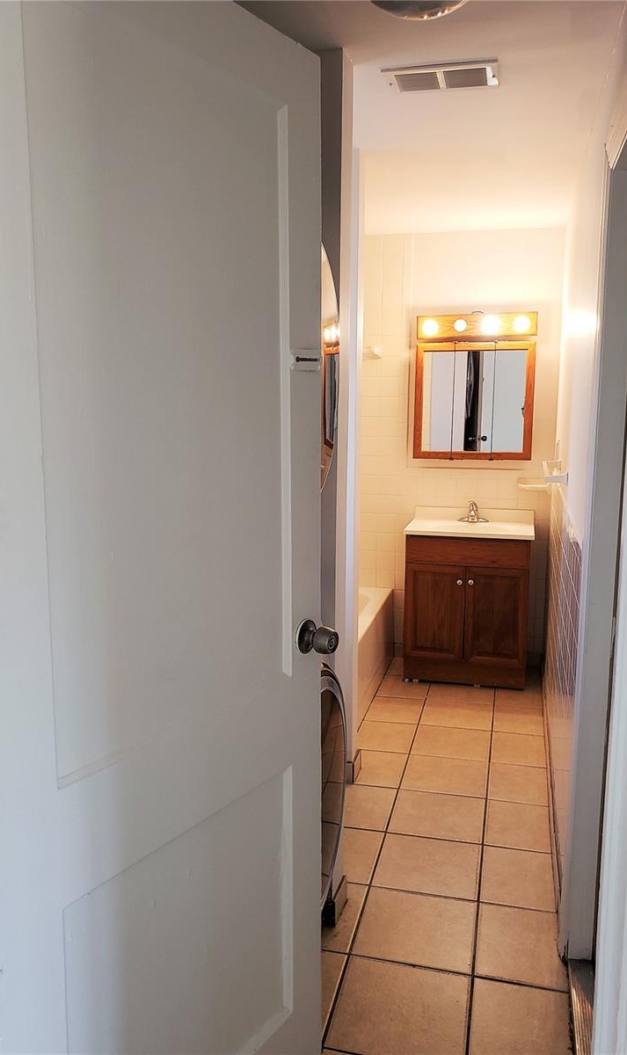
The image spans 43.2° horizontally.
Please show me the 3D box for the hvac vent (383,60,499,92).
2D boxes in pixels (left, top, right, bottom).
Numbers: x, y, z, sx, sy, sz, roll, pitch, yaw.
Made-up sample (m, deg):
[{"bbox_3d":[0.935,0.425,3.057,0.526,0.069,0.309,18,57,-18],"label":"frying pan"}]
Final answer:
[{"bbox_3d":[0.353,-1.239,2.176,0.306,0.019,0.139,2,9,14],"label":"hvac vent"}]

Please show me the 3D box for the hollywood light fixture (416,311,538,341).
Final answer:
[{"bbox_3d":[0.851,-1.054,4.134,0.618,0.114,0.139,2,9,14],"label":"hollywood light fixture"}]

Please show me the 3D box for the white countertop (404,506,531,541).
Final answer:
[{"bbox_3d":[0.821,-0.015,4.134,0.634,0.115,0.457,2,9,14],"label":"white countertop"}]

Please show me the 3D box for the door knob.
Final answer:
[{"bbox_3d":[0.009,0.215,1.521,0.067,0.067,0.067,6,10,34],"label":"door knob"}]

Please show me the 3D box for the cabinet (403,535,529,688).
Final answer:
[{"bbox_3d":[0.817,0.405,4.198,0.604,0.773,0.425,2,9,14],"label":"cabinet"}]

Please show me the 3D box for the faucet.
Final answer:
[{"bbox_3d":[0.858,-0.079,4.247,0.161,0.120,0.126,2,9,14],"label":"faucet"}]

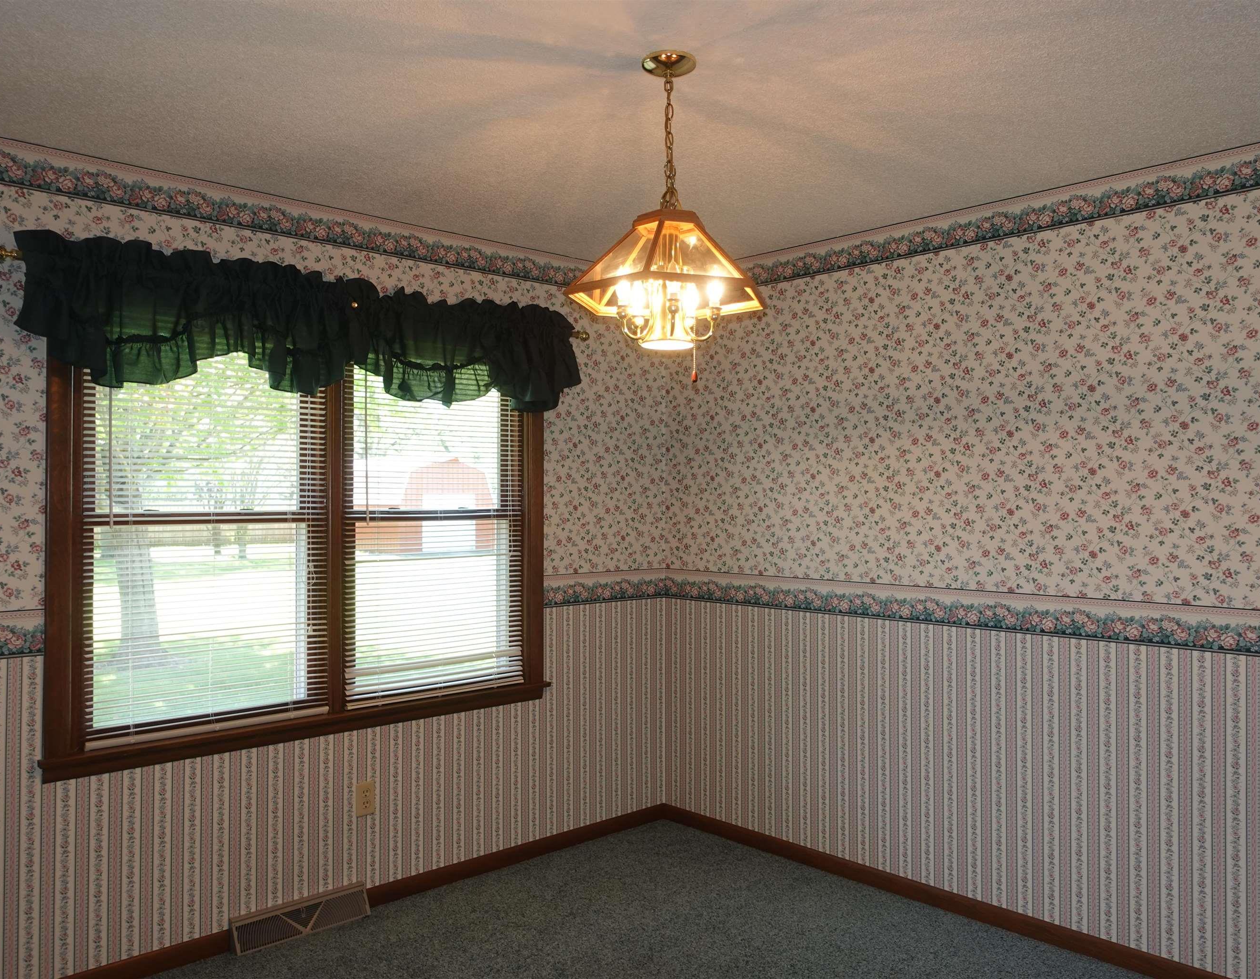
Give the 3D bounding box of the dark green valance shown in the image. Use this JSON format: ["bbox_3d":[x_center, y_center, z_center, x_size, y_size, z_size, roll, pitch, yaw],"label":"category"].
[{"bbox_3d":[-0.937,-0.498,3.338,2.008,0.420,0.110,1,-1,-43],"label":"dark green valance"}]

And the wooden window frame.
[{"bbox_3d":[-1.009,0.097,3.380,1.812,1.488,0.095,1,-1,-43],"label":"wooden window frame"}]

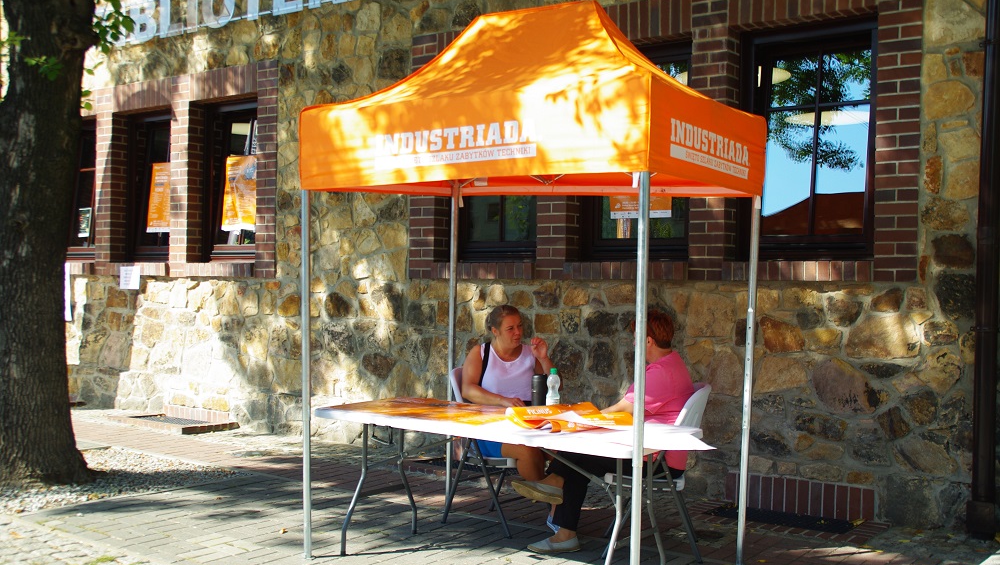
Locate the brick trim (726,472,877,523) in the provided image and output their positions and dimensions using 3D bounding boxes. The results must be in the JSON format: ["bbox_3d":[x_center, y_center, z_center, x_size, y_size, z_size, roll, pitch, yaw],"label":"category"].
[{"bbox_3d":[1.786,1.259,6.928,0.920,0.180,0.090,1,0,38],"label":"brick trim"}]

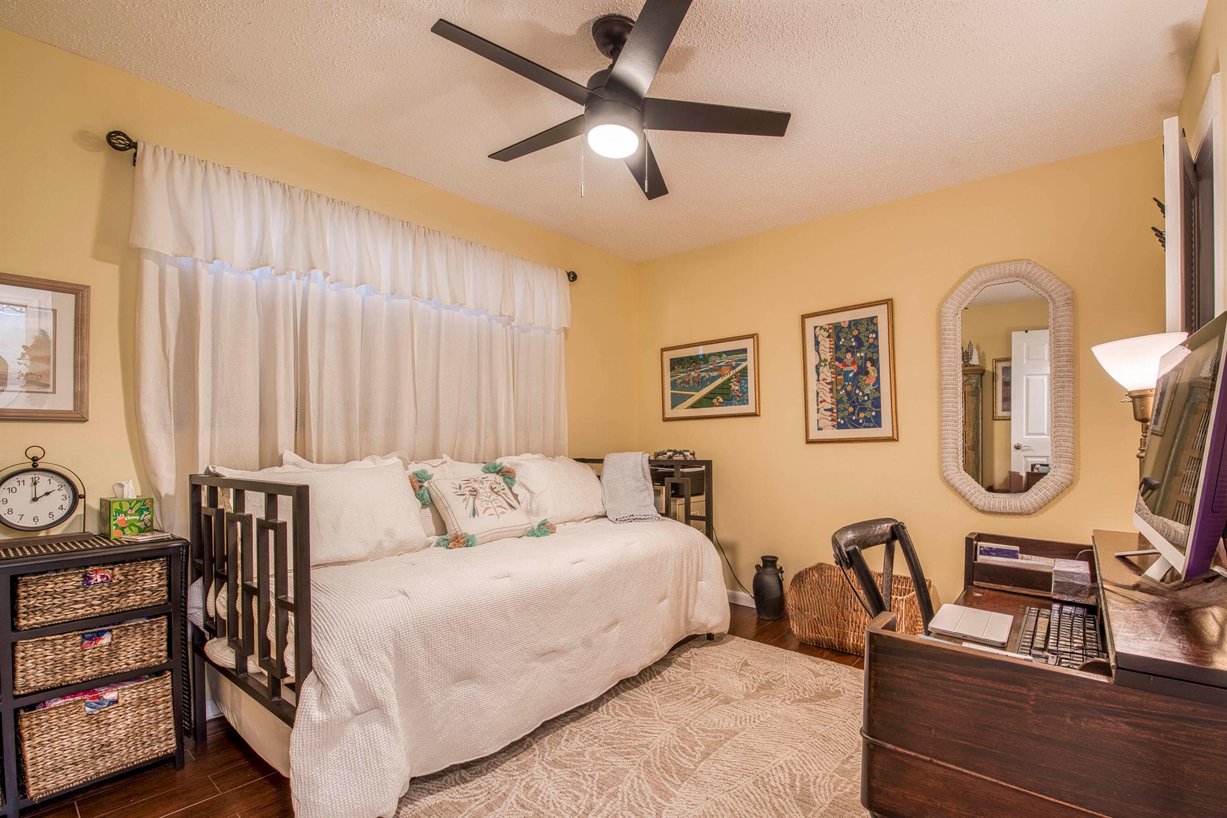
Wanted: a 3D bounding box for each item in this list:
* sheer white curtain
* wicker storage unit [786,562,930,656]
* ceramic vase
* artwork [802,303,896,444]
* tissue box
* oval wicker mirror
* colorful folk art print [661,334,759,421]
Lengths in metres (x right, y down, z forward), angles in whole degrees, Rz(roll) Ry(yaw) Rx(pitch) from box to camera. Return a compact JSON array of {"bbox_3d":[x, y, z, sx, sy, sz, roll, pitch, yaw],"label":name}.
[{"bbox_3d":[-0.976,-0.059,2.502,0.120,1.680,2.020,-1,-1,41],"label":"sheer white curtain"},{"bbox_3d":[1.266,1.062,2.696,0.690,0.420,0.300,-1,-1,41],"label":"wicker storage unit"},{"bbox_3d":[0.939,1.076,3.087,0.187,0.380,0.187,-1,-1,41],"label":"ceramic vase"},{"bbox_3d":[1.325,-0.195,2.896,0.515,0.775,0.028,-1,-1,41],"label":"artwork"},{"bbox_3d":[-1.707,0.374,1.800,0.111,0.129,0.111,0,-1,30],"label":"tissue box"},{"bbox_3d":[1.833,-0.104,2.405,0.500,1.180,0.060,-1,-1,41],"label":"oval wicker mirror"},{"bbox_3d":[0.644,-0.196,3.516,0.780,0.535,0.028,-1,-1,41],"label":"colorful folk art print"}]

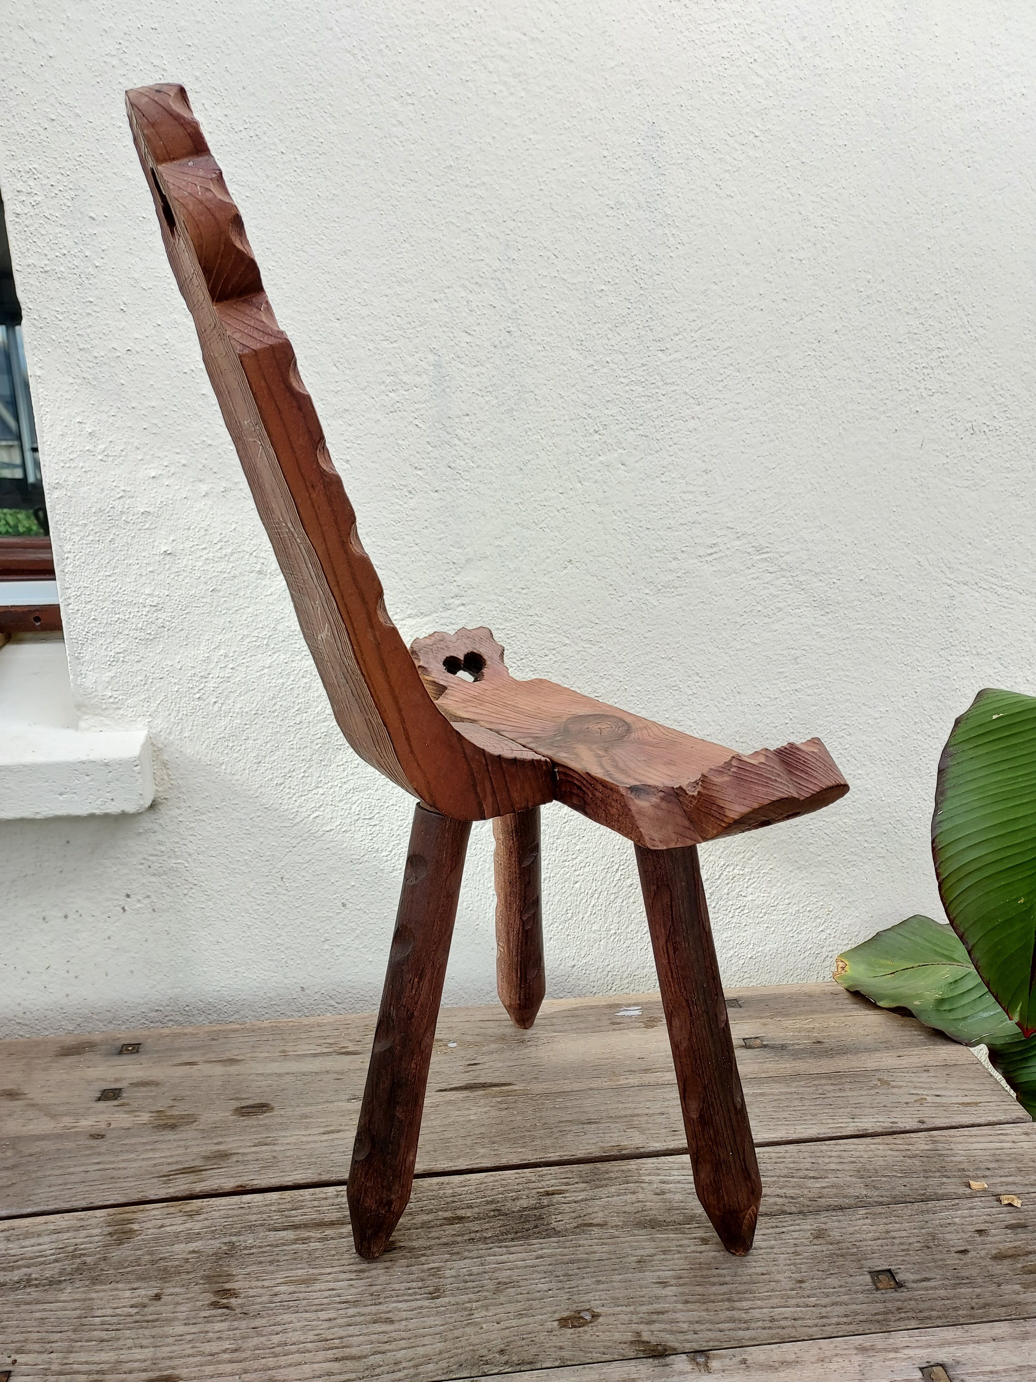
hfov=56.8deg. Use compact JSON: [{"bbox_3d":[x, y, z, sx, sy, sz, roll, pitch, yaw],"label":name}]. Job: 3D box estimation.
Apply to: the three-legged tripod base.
[{"bbox_3d":[-0.005,0.238,0.734,0.275,0.344,0.332,-12,21,-34],"label":"three-legged tripod base"}]

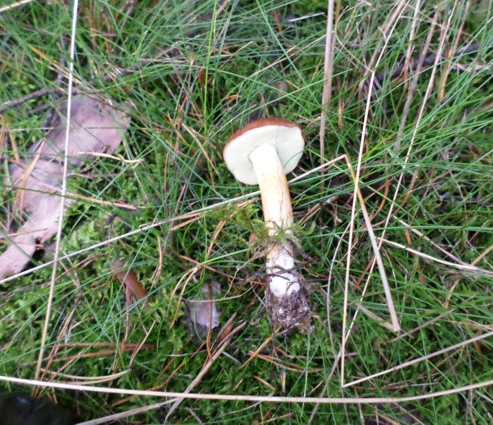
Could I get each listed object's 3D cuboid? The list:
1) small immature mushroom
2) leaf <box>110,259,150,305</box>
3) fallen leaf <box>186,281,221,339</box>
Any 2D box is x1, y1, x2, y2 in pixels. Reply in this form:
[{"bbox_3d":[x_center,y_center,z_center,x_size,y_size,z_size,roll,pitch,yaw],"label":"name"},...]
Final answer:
[{"bbox_3d":[0.022,0.004,0.330,0.073,0.070,0.170,-4,59,-3],"label":"small immature mushroom"},{"bbox_3d":[-0.094,0.056,0.332,0.011,0.008,0.053,-37,60,-25],"label":"leaf"},{"bbox_3d":[-0.031,0.074,0.317,0.023,0.008,0.048,5,52,4],"label":"fallen leaf"}]

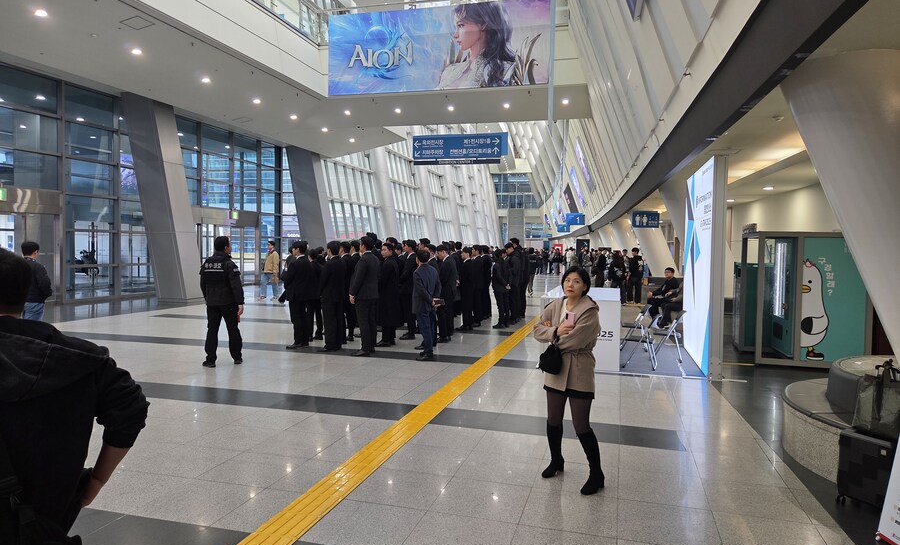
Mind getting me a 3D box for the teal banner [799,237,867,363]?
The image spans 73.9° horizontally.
[{"bbox_3d":[5.694,0.420,8.891,0.860,1.860,0.050,2,2,16],"label":"teal banner"}]

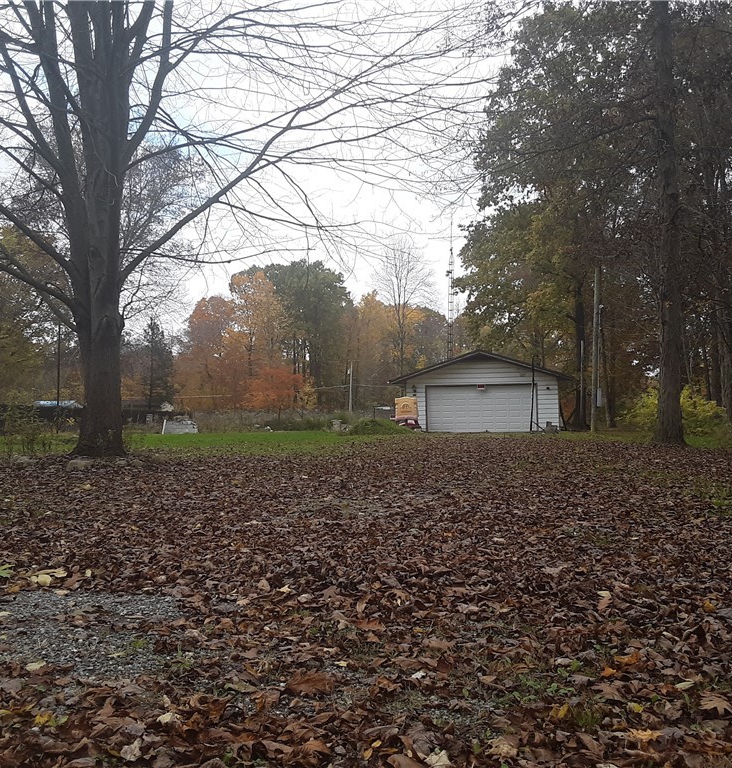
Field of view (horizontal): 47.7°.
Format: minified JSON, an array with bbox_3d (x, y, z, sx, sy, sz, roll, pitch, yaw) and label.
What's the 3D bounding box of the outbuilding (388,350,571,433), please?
[{"bbox_3d":[5.782,0.407,40.634,8.106,3.719,7.600,-2,-1,10],"label":"outbuilding"}]

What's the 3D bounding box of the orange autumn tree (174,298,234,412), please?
[{"bbox_3d":[-13.648,-2.409,70.000,5.300,9.900,5.200,-1,-1,0],"label":"orange autumn tree"}]

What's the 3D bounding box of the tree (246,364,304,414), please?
[{"bbox_3d":[-6.030,0.489,54.000,3.800,3.600,3.600,-1,-1,0],"label":"tree"}]

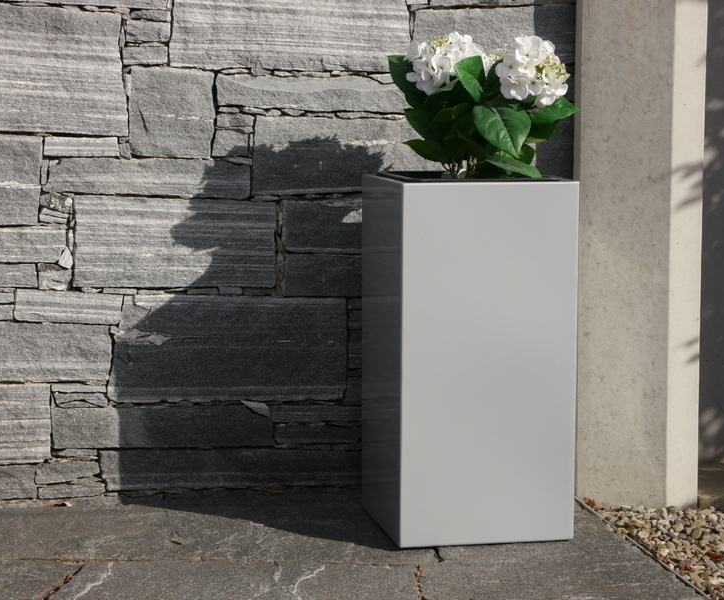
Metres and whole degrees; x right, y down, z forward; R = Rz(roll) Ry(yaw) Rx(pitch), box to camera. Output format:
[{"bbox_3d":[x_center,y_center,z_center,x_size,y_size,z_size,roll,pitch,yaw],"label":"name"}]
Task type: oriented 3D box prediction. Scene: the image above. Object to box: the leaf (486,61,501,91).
[{"bbox_3d":[0.307,-0.513,4.460,0.050,0.085,0.035,12,6,-1],"label":"leaf"}]

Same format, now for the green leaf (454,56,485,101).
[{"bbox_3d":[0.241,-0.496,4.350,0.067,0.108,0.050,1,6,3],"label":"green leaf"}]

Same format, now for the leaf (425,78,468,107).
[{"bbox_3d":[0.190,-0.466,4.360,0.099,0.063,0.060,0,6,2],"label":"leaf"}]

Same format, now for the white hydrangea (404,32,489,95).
[{"bbox_3d":[0.190,-0.538,4.420,0.185,0.140,0.170,0,7,0],"label":"white hydrangea"}]

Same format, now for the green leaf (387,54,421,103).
[{"bbox_3d":[0.099,-0.505,4.430,0.078,0.110,0.055,0,6,1],"label":"green leaf"}]

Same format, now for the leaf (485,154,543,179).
[{"bbox_3d":[0.339,-0.298,4.340,0.130,0.043,0.065,16,7,3],"label":"leaf"}]

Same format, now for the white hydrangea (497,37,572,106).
[{"bbox_3d":[0.384,-0.517,4.370,0.171,0.162,0.150,1,7,5],"label":"white hydrangea"}]

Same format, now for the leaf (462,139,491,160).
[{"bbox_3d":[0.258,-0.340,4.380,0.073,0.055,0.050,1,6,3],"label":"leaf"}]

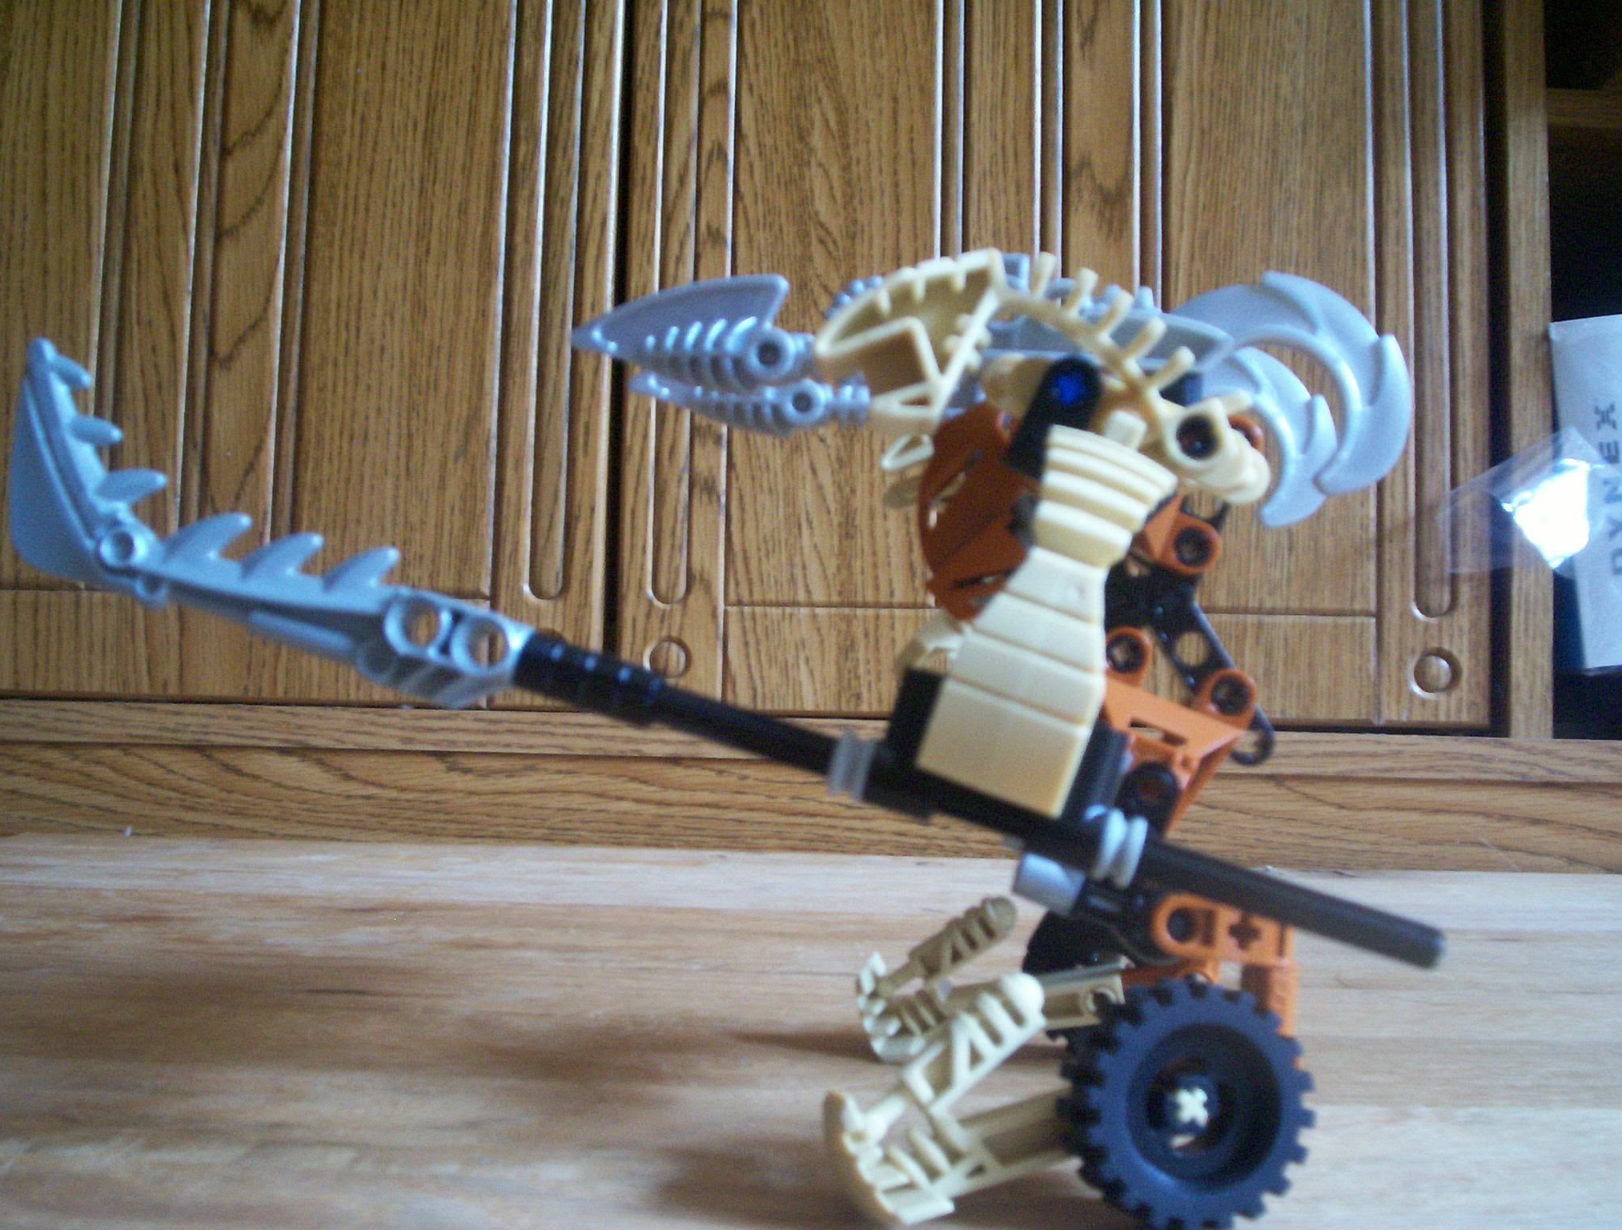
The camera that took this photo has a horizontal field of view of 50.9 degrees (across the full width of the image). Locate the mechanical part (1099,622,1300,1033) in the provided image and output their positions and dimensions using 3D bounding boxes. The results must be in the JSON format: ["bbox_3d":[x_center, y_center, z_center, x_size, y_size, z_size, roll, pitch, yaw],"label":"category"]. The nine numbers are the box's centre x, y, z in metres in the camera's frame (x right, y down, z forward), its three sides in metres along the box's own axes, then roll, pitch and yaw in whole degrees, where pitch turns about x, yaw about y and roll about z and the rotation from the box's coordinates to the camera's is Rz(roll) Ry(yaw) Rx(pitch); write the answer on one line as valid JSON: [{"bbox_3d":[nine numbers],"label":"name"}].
[{"bbox_3d":[0.055,0.031,0.243,0.030,0.060,0.029,1,-3,4],"label":"mechanical part"}]

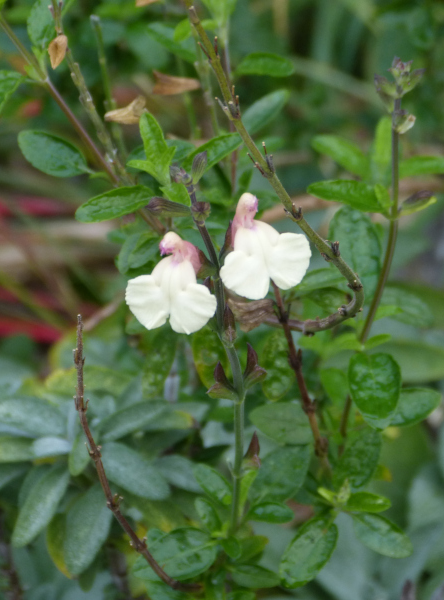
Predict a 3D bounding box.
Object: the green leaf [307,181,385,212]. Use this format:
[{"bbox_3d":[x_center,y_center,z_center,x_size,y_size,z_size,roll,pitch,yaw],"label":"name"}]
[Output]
[{"bbox_3d":[0.036,-0.029,1.010,0.024,0.005,0.009,17,60,9],"label":"green leaf"}]

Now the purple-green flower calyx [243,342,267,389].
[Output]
[{"bbox_3d":[0.009,0.017,0.955,0.006,0.011,0.006,-2,18,-37],"label":"purple-green flower calyx"}]

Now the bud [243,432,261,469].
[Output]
[{"bbox_3d":[0.008,0.042,1.000,0.005,0.010,0.005,5,7,-30],"label":"bud"}]

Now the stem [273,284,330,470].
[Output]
[{"bbox_3d":[0.023,0.022,1.020,0.005,0.056,0.005,-16,0,0],"label":"stem"}]

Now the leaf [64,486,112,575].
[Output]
[{"bbox_3d":[-0.040,0.068,1.060,0.013,0.029,0.006,13,6,-2],"label":"leaf"}]

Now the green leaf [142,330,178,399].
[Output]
[{"bbox_3d":[-0.018,0.018,1.050,0.011,0.021,0.005,4,6,1],"label":"green leaf"}]

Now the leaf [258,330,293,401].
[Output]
[{"bbox_3d":[0.015,0.019,1.070,0.010,0.023,0.005,-3,-21,-1],"label":"leaf"}]

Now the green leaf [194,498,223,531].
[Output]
[{"bbox_3d":[-0.003,0.059,0.985,0.006,0.004,0.012,-26,66,-37],"label":"green leaf"}]

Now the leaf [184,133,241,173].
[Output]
[{"bbox_3d":[-0.002,-0.041,1.005,0.021,0.007,0.004,-28,-13,-19],"label":"leaf"}]

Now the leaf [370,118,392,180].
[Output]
[{"bbox_3d":[0.047,-0.045,1.060,0.008,0.020,0.004,0,-18,0],"label":"leaf"}]

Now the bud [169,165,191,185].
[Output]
[{"bbox_3d":[-0.011,-0.033,0.950,0.007,0.004,0.004,42,8,-12],"label":"bud"}]

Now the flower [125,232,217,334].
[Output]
[{"bbox_3d":[-0.014,-0.004,0.945,0.022,0.024,0.018,8,23,20],"label":"flower"}]

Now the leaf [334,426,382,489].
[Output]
[{"bbox_3d":[0.042,0.048,1.090,0.013,0.005,0.023,16,65,-2],"label":"leaf"}]

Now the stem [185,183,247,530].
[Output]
[{"bbox_3d":[-0.002,0.016,1.000,0.014,0.100,0.012,-8,18,-3],"label":"stem"}]

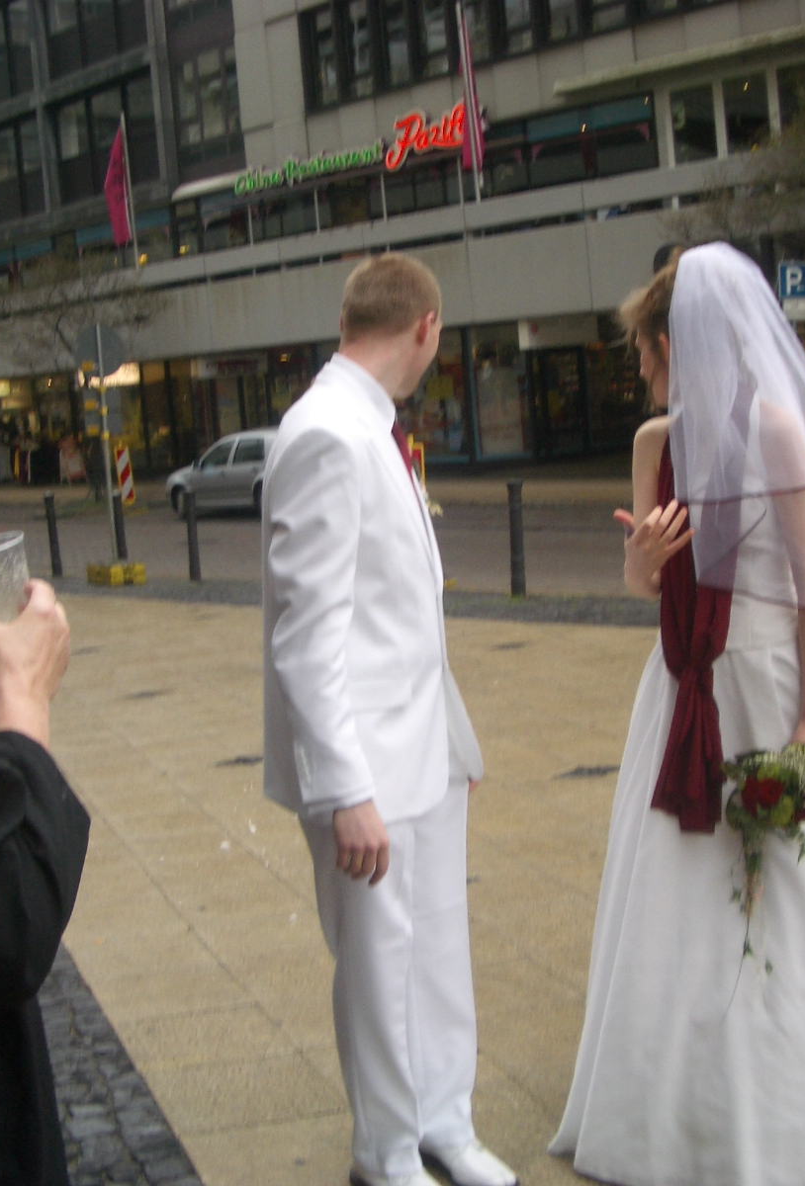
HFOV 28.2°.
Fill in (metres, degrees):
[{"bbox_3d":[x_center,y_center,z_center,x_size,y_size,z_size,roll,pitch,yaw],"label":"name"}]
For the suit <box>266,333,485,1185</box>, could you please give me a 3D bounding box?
[{"bbox_3d":[-0.055,0.354,3.038,0.360,1.570,0.530,-2,8,17],"label":"suit"}]

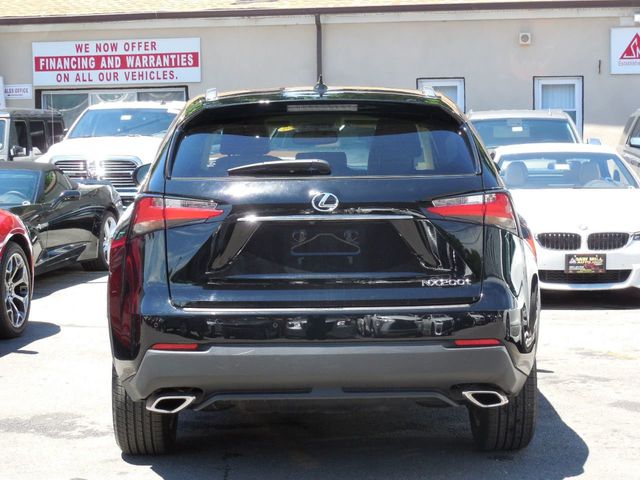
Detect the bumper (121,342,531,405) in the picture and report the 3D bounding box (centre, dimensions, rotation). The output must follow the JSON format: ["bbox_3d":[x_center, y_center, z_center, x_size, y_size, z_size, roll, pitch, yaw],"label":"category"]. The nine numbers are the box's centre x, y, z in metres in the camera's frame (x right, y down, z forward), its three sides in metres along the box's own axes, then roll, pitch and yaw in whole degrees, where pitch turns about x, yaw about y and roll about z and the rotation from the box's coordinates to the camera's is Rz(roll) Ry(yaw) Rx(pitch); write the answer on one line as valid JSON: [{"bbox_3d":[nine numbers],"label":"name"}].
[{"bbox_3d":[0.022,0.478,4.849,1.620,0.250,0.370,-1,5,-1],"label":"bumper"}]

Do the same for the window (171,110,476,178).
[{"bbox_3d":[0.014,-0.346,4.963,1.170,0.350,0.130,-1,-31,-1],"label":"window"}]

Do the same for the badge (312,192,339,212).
[{"bbox_3d":[0.020,-0.138,4.690,0.100,0.070,0.015,-1,-3,-1],"label":"badge"}]

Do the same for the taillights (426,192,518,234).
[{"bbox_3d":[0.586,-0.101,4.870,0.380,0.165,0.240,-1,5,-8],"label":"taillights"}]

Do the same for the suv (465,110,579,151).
[{"bbox_3d":[2.560,-0.836,16.600,1.870,1.680,4.650,0,5,7],"label":"suv"}]

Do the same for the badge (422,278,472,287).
[{"bbox_3d":[0.465,0.156,4.670,0.180,0.028,0.008,-1,2,-1],"label":"badge"}]

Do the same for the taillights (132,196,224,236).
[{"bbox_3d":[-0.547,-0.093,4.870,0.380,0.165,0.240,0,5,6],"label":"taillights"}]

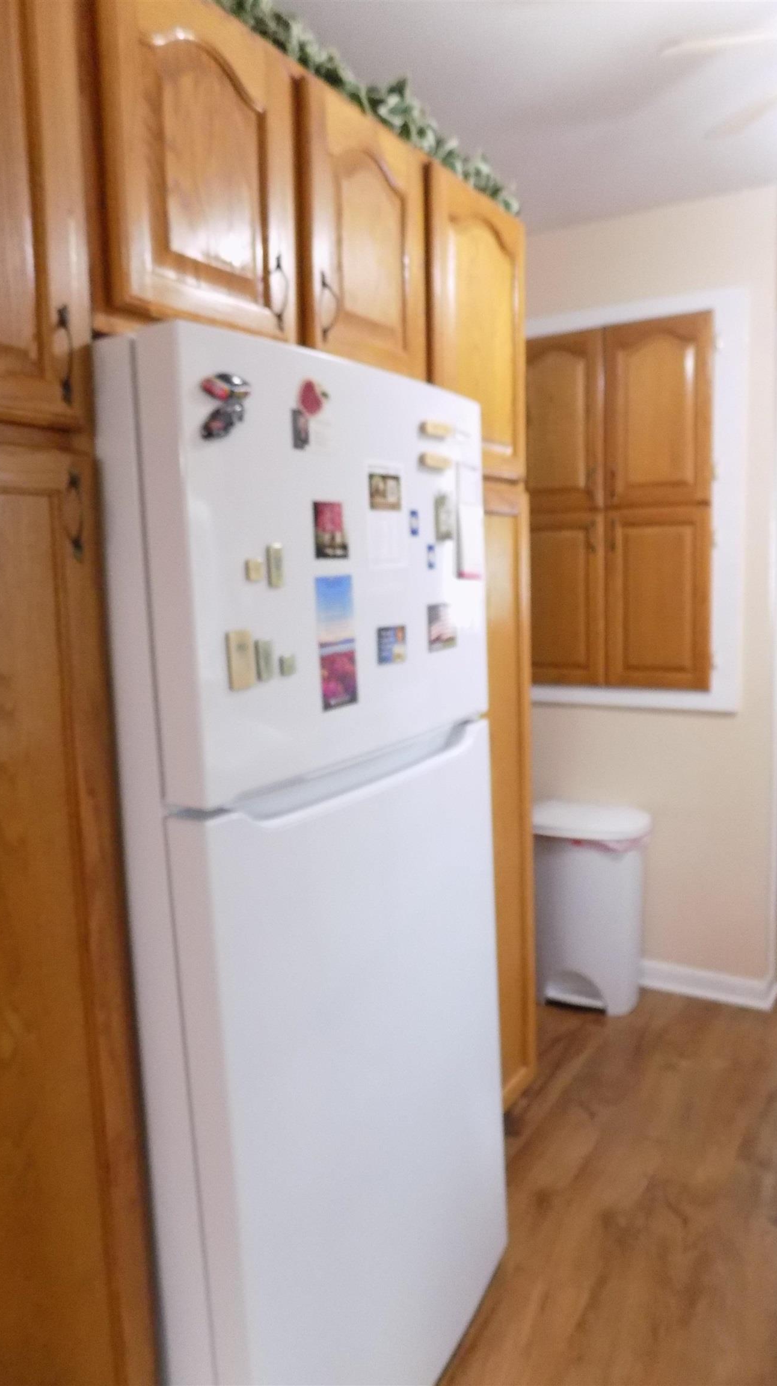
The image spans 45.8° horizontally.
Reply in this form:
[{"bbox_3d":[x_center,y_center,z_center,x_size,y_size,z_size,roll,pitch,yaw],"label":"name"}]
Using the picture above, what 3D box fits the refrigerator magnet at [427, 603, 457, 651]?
[{"bbox_3d":[0.091,-0.108,1.498,0.006,0.076,0.097,2,9,28],"label":"refrigerator magnet"}]

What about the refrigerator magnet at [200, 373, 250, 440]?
[{"bbox_3d":[-0.187,-0.332,1.069,0.016,0.075,0.069,4,11,41],"label":"refrigerator magnet"}]

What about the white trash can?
[{"bbox_3d":[0.643,0.684,2.987,0.390,0.610,0.275,3,10,32],"label":"white trash can"}]

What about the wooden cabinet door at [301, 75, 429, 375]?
[{"bbox_3d":[-0.035,-0.780,1.608,0.020,0.420,0.360,3,10,32],"label":"wooden cabinet door"}]

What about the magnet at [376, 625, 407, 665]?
[{"bbox_3d":[0.008,-0.070,1.361,0.006,0.056,0.076,3,10,33],"label":"magnet"}]

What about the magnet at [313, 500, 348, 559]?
[{"bbox_3d":[-0.075,-0.217,1.228,0.006,0.075,0.063,3,10,36],"label":"magnet"}]

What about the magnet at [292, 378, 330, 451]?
[{"bbox_3d":[-0.098,-0.356,1.183,0.009,0.088,0.072,4,10,37],"label":"magnet"}]

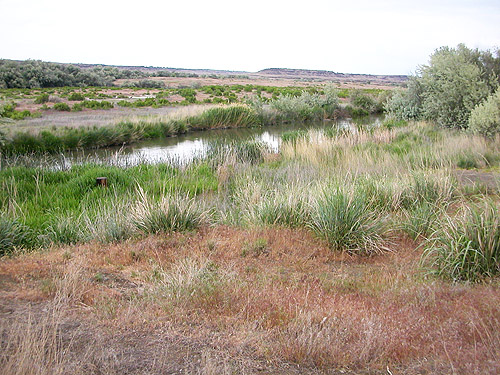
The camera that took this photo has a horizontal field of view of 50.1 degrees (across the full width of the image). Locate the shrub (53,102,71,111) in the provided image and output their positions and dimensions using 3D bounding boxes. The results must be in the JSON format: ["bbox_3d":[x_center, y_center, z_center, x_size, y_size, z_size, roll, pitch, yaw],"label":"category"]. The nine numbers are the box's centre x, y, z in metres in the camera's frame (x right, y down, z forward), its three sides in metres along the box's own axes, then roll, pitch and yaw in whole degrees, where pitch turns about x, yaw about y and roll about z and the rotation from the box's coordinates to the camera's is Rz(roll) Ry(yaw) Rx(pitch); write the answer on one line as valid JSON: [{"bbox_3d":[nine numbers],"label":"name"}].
[{"bbox_3d":[-17.637,-7.532,50.000,1.700,0.800,1.500,-4,12,-19],"label":"shrub"}]

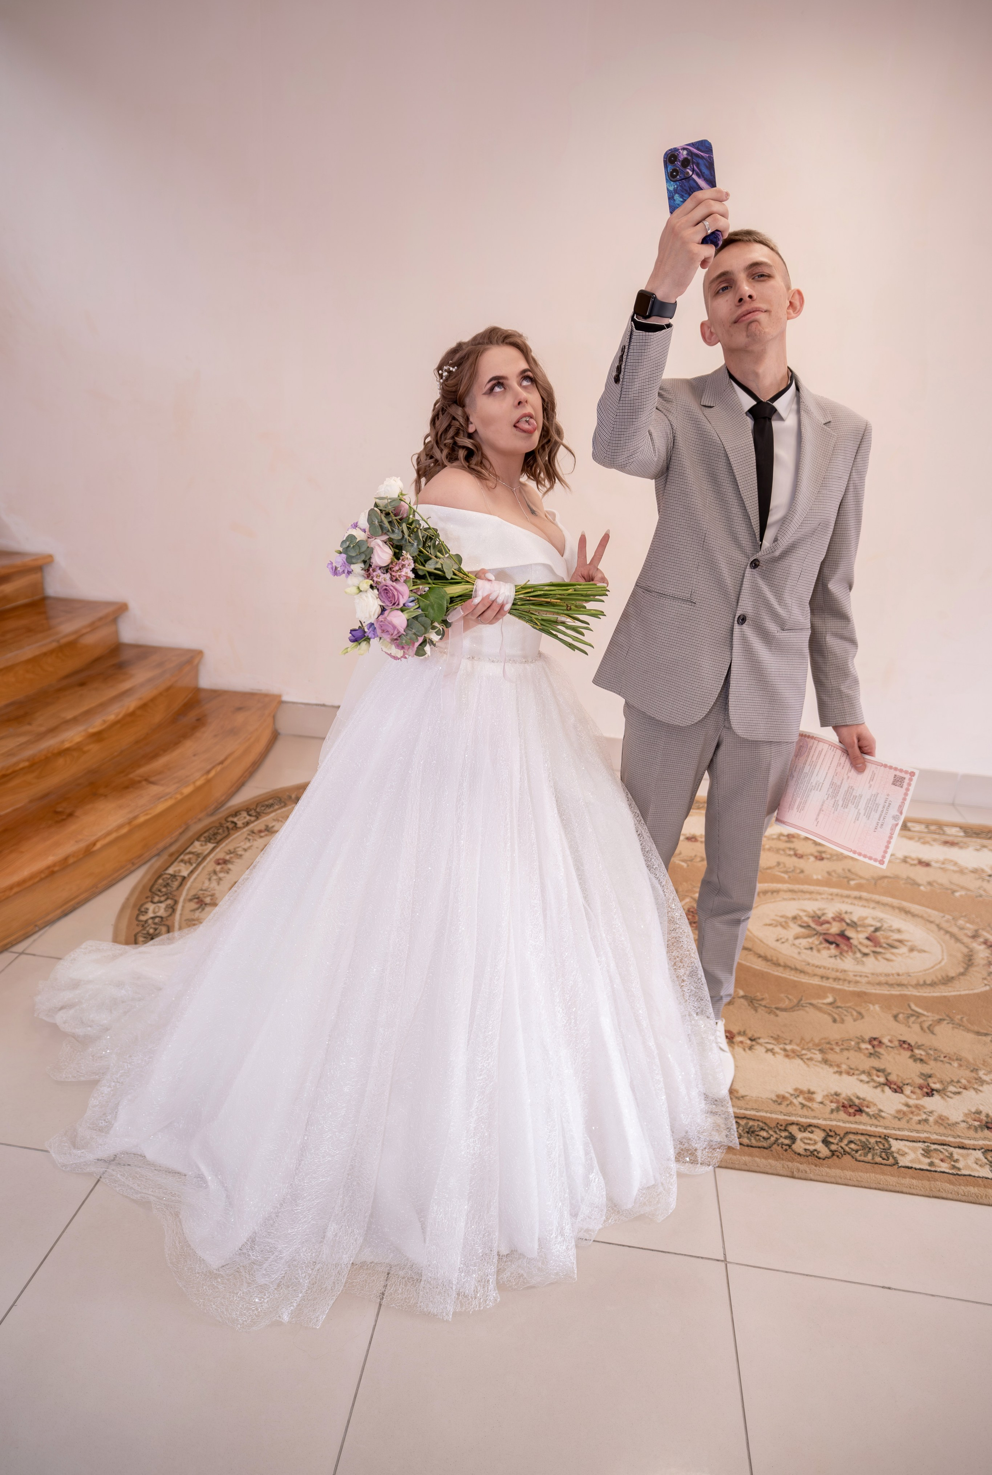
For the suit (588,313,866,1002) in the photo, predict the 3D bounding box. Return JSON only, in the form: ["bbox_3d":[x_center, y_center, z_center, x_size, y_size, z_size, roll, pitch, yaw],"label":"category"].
[{"bbox_3d":[0.443,-0.012,1.719,0.625,1.495,0.413,3,22,-1],"label":"suit"}]

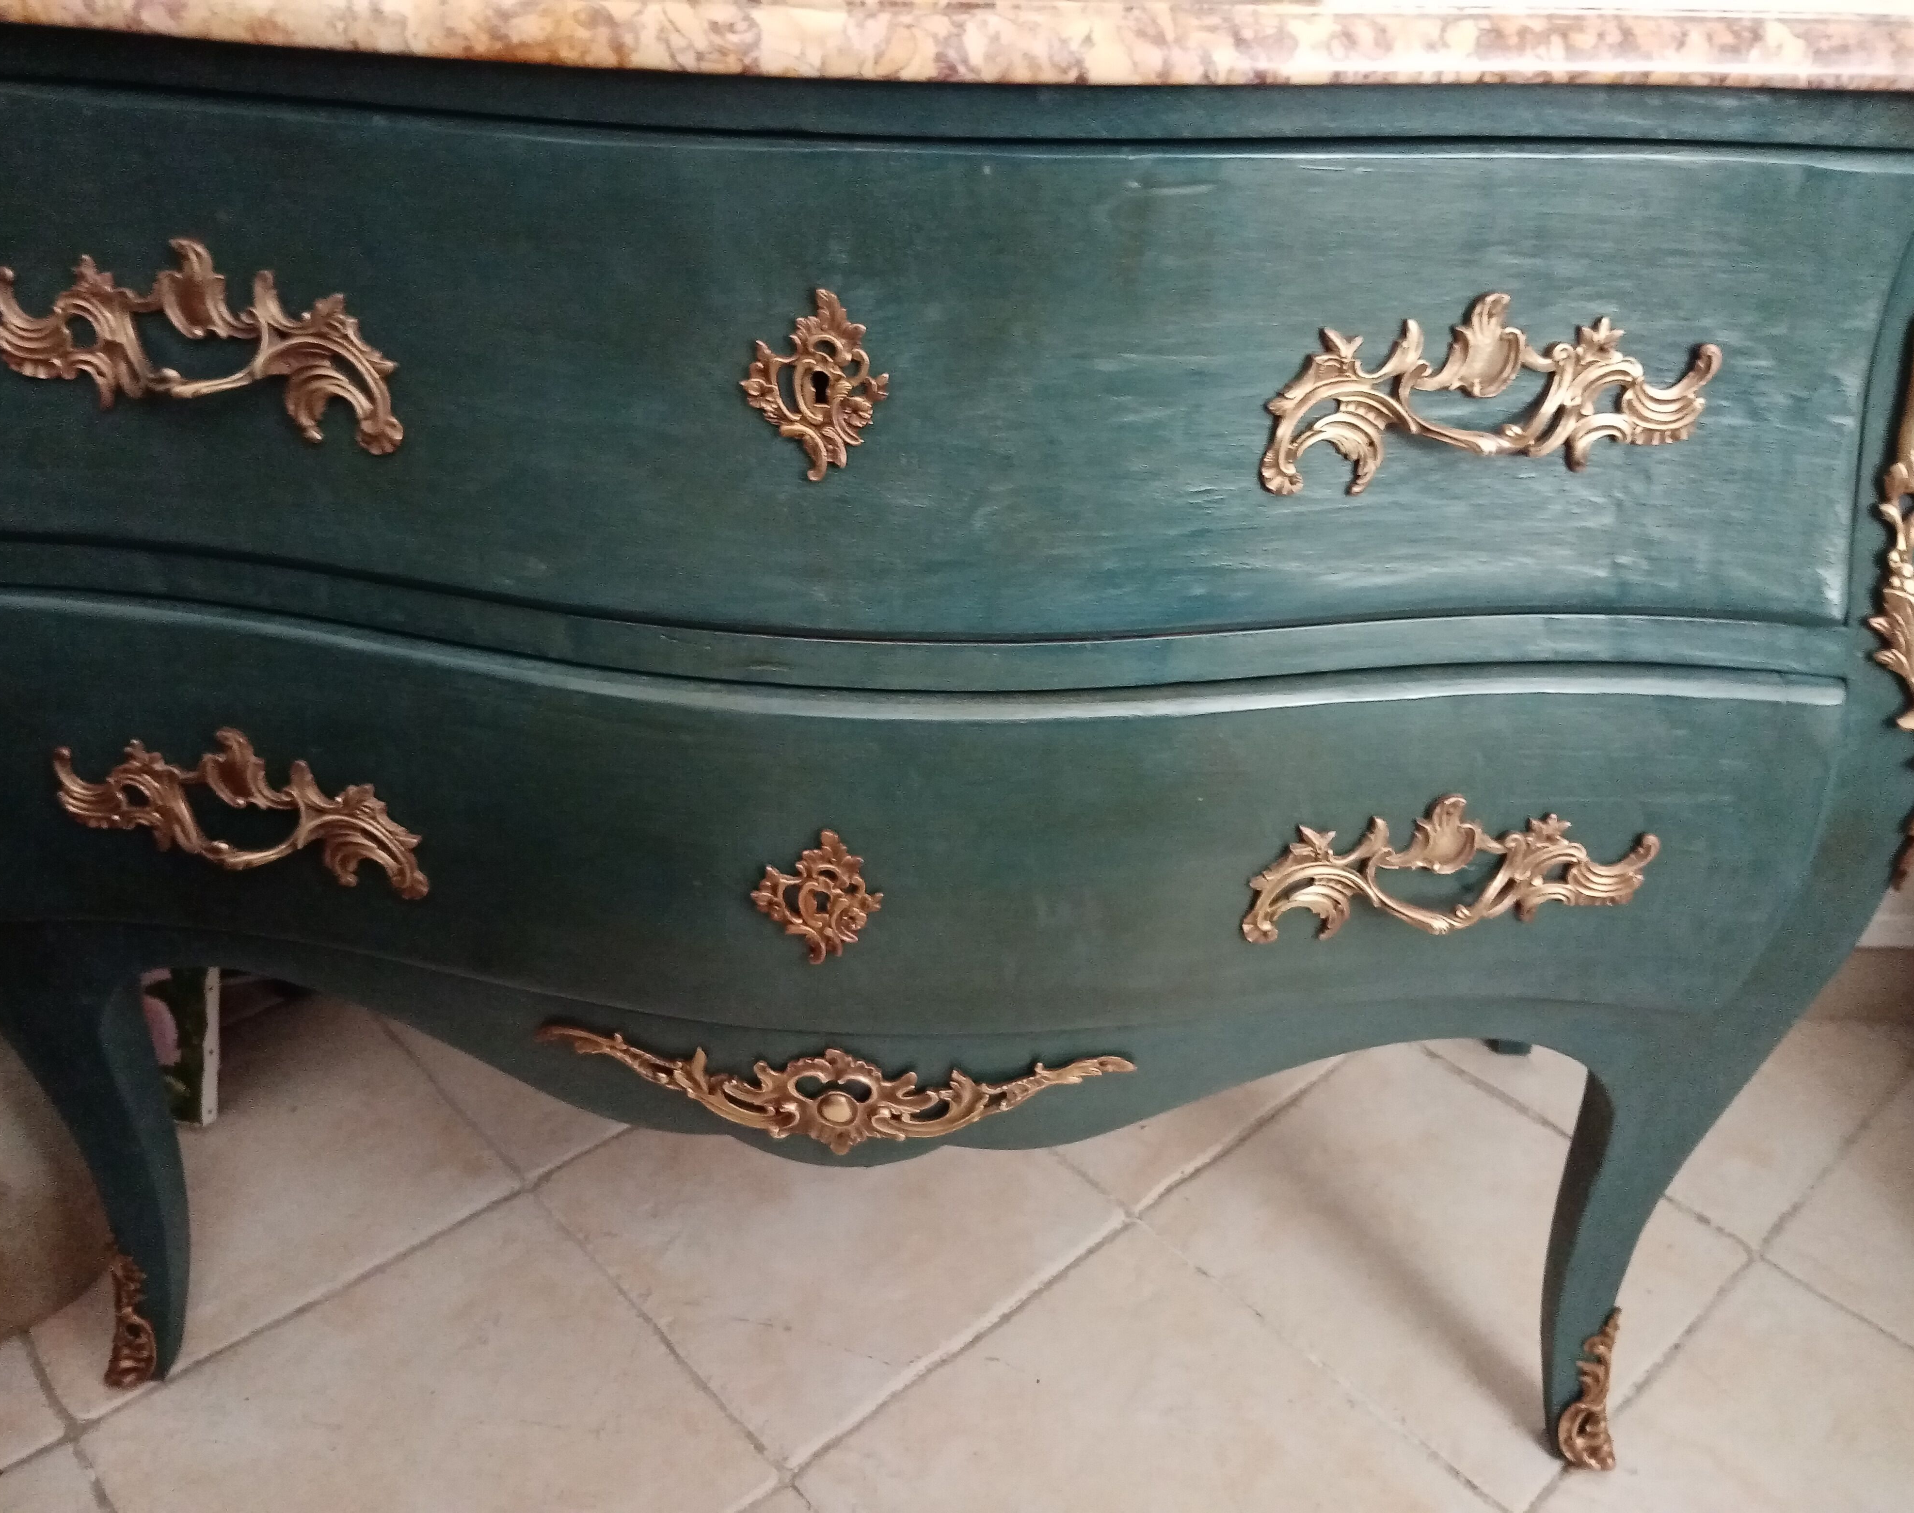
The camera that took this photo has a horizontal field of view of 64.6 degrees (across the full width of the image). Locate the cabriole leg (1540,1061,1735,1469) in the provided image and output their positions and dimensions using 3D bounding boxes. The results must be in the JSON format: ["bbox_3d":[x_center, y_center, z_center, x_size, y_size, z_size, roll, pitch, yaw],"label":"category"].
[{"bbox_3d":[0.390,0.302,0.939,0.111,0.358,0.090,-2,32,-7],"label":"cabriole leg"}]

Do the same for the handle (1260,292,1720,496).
[{"bbox_3d":[0.227,-0.149,0.631,0.198,0.083,0.030,-2,23,-7],"label":"handle"}]

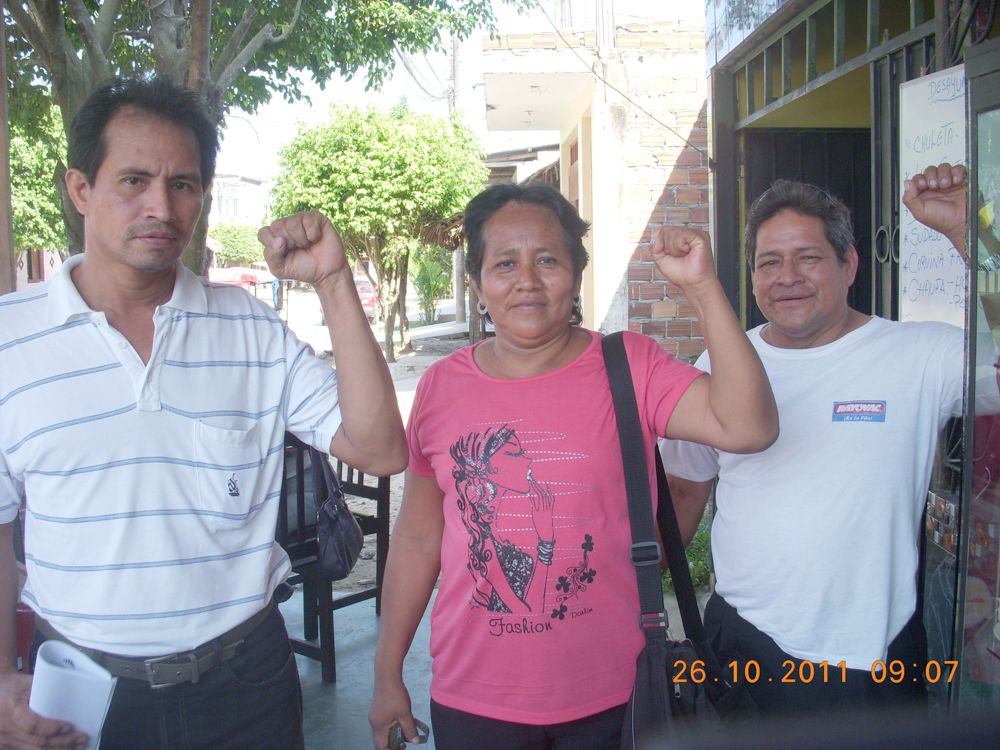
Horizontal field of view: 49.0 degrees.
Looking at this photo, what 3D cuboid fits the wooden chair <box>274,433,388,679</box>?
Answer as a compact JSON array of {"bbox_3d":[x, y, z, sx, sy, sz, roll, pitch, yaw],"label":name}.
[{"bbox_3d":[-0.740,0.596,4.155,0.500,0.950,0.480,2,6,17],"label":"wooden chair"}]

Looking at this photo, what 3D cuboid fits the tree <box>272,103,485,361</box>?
[{"bbox_3d":[-2.200,-2.496,19.451,3.600,4.500,3.400,0,5,0],"label":"tree"}]

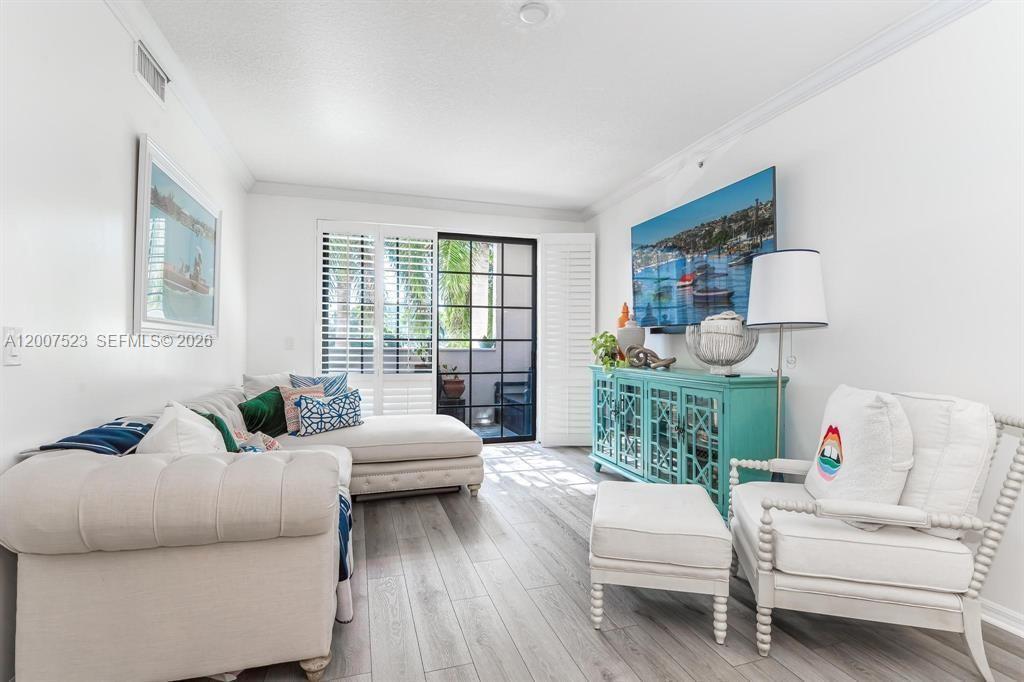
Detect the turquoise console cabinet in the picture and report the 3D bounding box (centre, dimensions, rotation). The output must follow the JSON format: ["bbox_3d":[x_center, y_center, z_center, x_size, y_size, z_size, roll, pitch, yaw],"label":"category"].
[{"bbox_3d":[1.213,0.720,3.754,0.455,0.962,1.820,0,0,-18],"label":"turquoise console cabinet"}]

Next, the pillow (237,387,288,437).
[{"bbox_3d":[-1.759,0.532,3.450,0.150,0.360,0.410,-25,-2,4],"label":"pillow"}]

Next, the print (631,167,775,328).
[{"bbox_3d":[1.404,-0.604,3.788,0.040,0.952,1.633,0,0,-18],"label":"print"}]

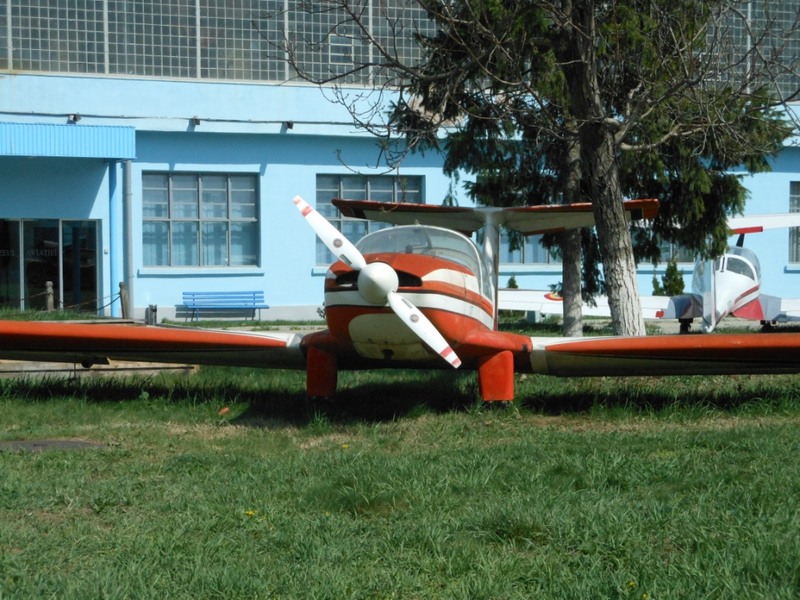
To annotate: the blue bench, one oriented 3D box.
[{"bbox_3d":[-4.151,0.176,42.170,2.017,0.751,0.600,-1,2,-21],"label":"blue bench"}]

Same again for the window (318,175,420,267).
[{"bbox_3d":[-0.771,-2.007,44.185,2.931,2.300,0.200,-1,2,-21],"label":"window"}]

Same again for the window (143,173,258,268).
[{"bbox_3d":[-4.840,-1.954,42.602,2.936,2.329,0.200,-1,2,-21],"label":"window"}]

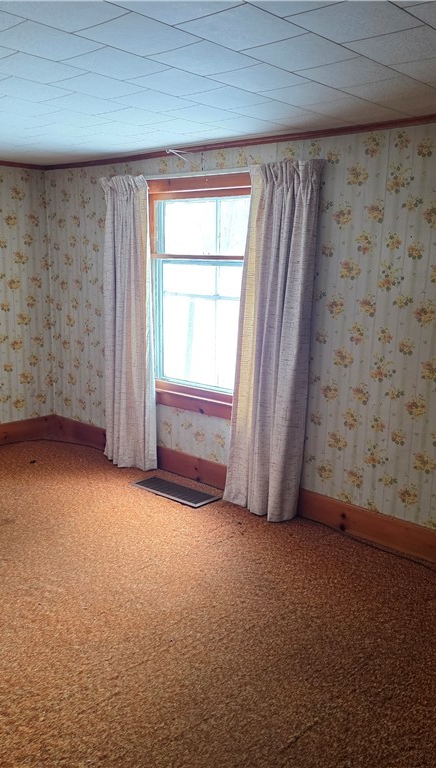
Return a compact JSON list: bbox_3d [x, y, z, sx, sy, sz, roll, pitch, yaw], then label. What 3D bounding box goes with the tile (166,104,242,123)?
[{"bbox_3d":[-0.076,-1.295,3.248,0.305,0.015,0.305,11,13,42],"label":"tile"}]

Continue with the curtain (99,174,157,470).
[{"bbox_3d":[-0.627,-0.403,4.609,0.547,1.940,0.152,10,13,42],"label":"curtain"}]

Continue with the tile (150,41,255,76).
[{"bbox_3d":[-0.048,-1.186,2.468,0.310,0.018,0.310,11,13,42],"label":"tile"}]

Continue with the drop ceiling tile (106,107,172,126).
[{"bbox_3d":[-0.402,-1.324,3.346,0.304,0.020,0.307,10,13,42],"label":"drop ceiling tile"}]

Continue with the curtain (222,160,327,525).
[{"bbox_3d":[0.285,-0.236,3.963,0.581,2.025,0.157,11,13,42],"label":"curtain"}]

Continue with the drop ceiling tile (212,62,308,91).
[{"bbox_3d":[0.162,-1.181,2.614,0.305,0.018,0.305,10,13,42],"label":"drop ceiling tile"}]

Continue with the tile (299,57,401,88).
[{"bbox_3d":[0.503,-1.193,2.600,0.310,0.018,0.310,11,13,42],"label":"tile"}]

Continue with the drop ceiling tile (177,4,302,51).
[{"bbox_3d":[0.072,-1.097,2.088,0.305,0.015,0.305,11,13,42],"label":"drop ceiling tile"}]

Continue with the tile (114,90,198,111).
[{"bbox_3d":[-0.283,-1.268,3.032,0.304,0.020,0.307,10,13,42],"label":"tile"}]

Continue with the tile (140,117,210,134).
[{"bbox_3d":[-0.194,-1.352,3.557,0.305,0.018,0.305,10,13,42],"label":"tile"}]

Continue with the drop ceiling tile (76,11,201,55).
[{"bbox_3d":[-0.253,-1.119,2.172,0.305,0.018,0.305,10,13,42],"label":"drop ceiling tile"}]

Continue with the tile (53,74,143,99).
[{"bbox_3d":[-0.493,-1.235,2.808,0.305,0.015,0.305,11,13,42],"label":"tile"}]

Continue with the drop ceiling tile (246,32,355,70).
[{"bbox_3d":[0.289,-1.160,2.373,0.310,0.018,0.310,11,13,42],"label":"drop ceiling tile"}]

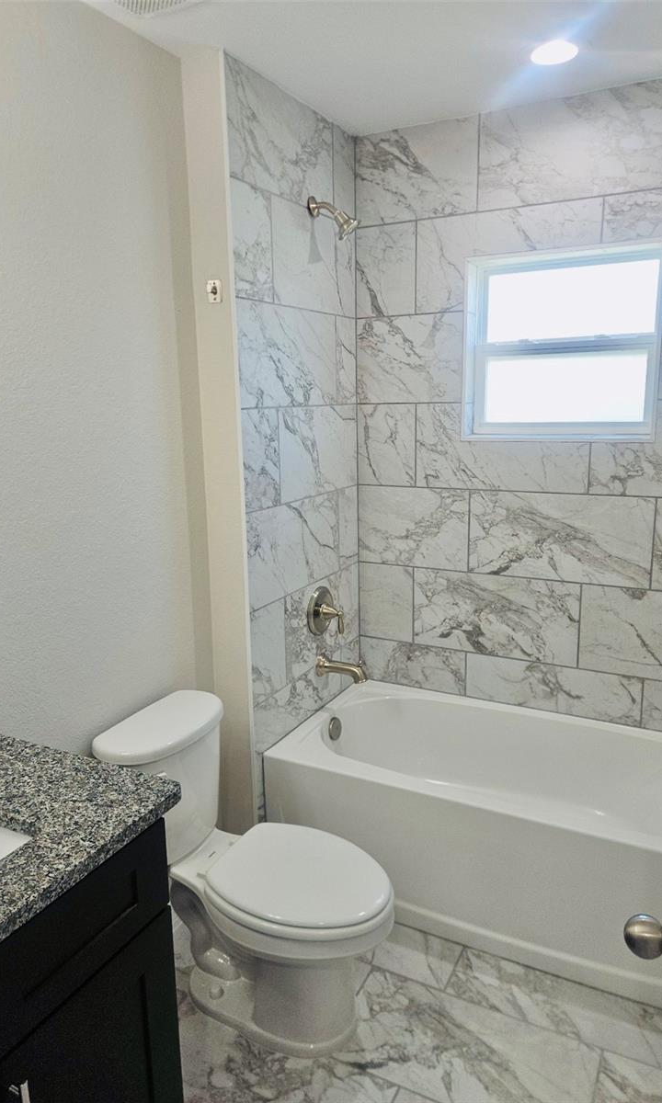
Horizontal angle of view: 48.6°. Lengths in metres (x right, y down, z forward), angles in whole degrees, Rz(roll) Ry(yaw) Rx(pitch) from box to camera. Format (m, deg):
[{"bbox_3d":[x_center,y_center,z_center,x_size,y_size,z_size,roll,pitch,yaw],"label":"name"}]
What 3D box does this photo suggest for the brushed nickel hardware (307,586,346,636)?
[{"bbox_3d":[0.005,0.219,2.616,0.105,0.178,0.178,5,14,28],"label":"brushed nickel hardware"}]

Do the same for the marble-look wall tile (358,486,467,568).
[{"bbox_3d":[0.307,-0.091,2.749,0.439,0.302,0.010,5,14,28],"label":"marble-look wall tile"}]

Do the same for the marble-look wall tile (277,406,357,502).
[{"bbox_3d":[-0.033,-0.355,2.563,0.010,0.305,0.561,5,14,28],"label":"marble-look wall tile"}]

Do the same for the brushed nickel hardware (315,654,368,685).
[{"bbox_3d":[0.040,0.427,2.620,0.192,0.088,0.066,5,14,27],"label":"brushed nickel hardware"}]

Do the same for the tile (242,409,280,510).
[{"bbox_3d":[-0.214,-0.281,2.236,0.010,0.305,0.197,5,14,28],"label":"tile"}]

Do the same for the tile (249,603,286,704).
[{"bbox_3d":[-0.200,0.318,2.343,0.010,0.302,0.197,5,14,28],"label":"tile"}]

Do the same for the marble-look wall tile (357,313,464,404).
[{"bbox_3d":[0.282,-0.695,2.650,0.406,0.305,0.010,5,14,27],"label":"marble-look wall tile"}]

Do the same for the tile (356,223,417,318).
[{"bbox_3d":[0.197,-0.995,2.605,0.226,0.302,0.010,5,14,28],"label":"tile"}]

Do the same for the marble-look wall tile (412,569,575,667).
[{"bbox_3d":[0.596,0.235,2.694,0.613,0.305,0.010,5,14,27],"label":"marble-look wall tile"}]

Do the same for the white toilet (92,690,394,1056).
[{"bbox_3d":[-0.188,0.829,1.900,0.755,0.725,0.420,5,14,28],"label":"white toilet"}]

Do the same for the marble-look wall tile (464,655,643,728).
[{"bbox_3d":[0.790,0.491,2.648,0.616,0.178,0.010,5,14,27],"label":"marble-look wall tile"}]

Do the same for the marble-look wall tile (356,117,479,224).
[{"bbox_3d":[0.287,-1.292,2.512,0.443,0.297,0.010,5,14,27],"label":"marble-look wall tile"}]

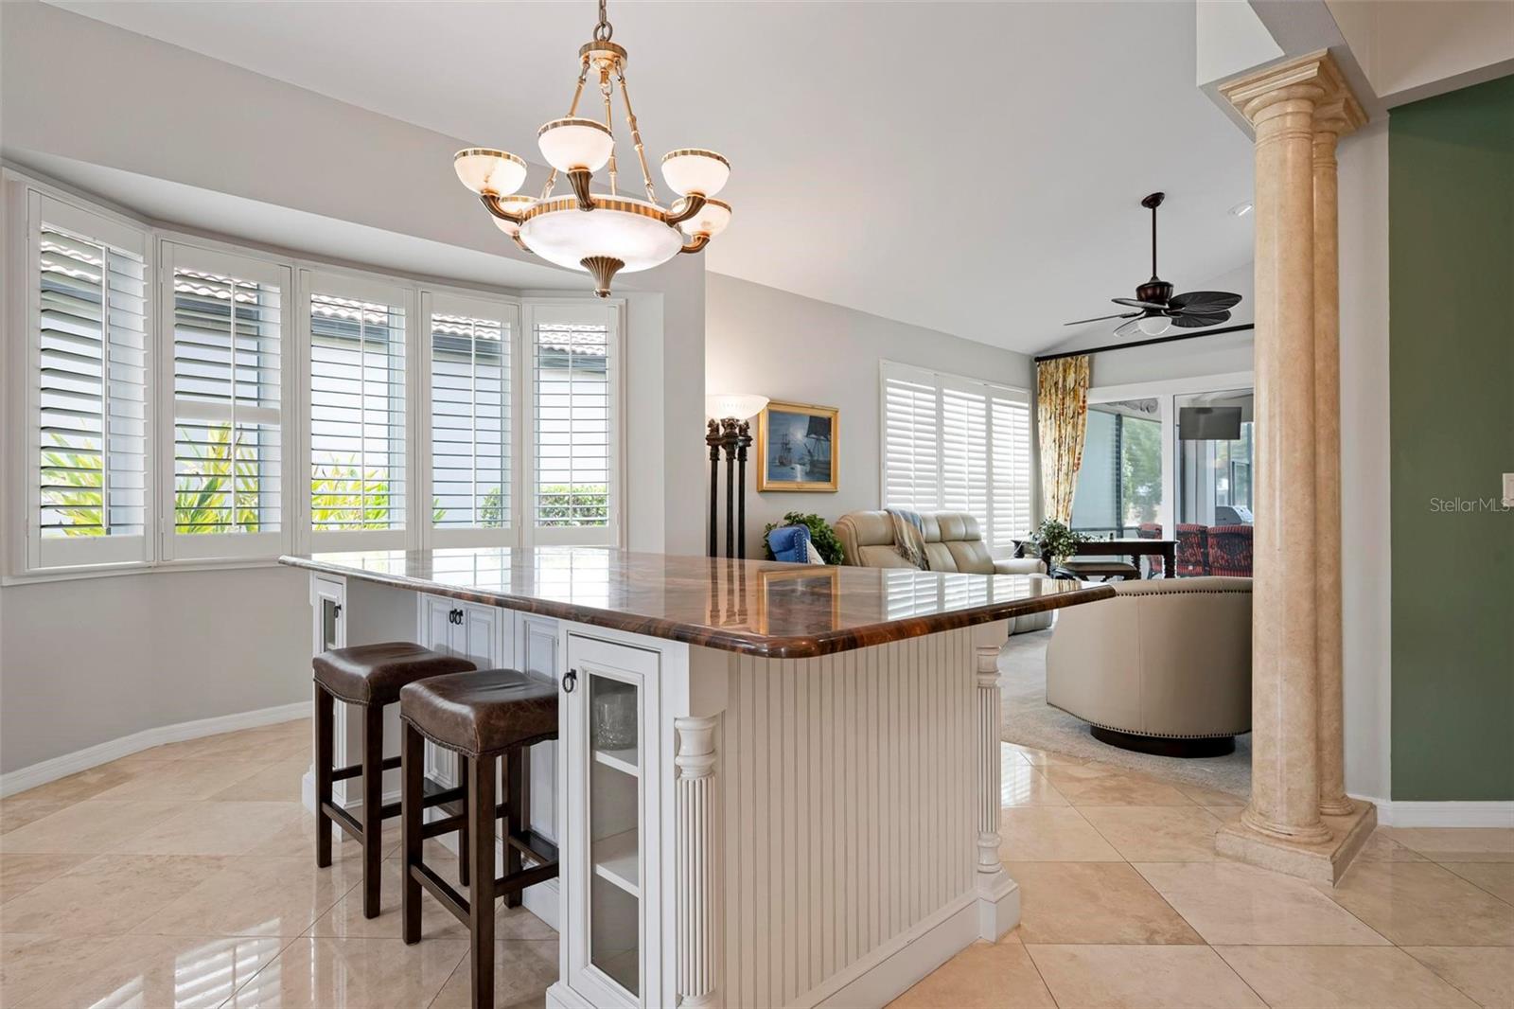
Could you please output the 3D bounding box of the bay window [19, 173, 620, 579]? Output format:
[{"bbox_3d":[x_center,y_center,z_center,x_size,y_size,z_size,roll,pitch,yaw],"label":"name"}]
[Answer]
[{"bbox_3d":[-2.031,-0.497,4.230,2.860,1.628,0.528,0,0,-44],"label":"bay window"}]

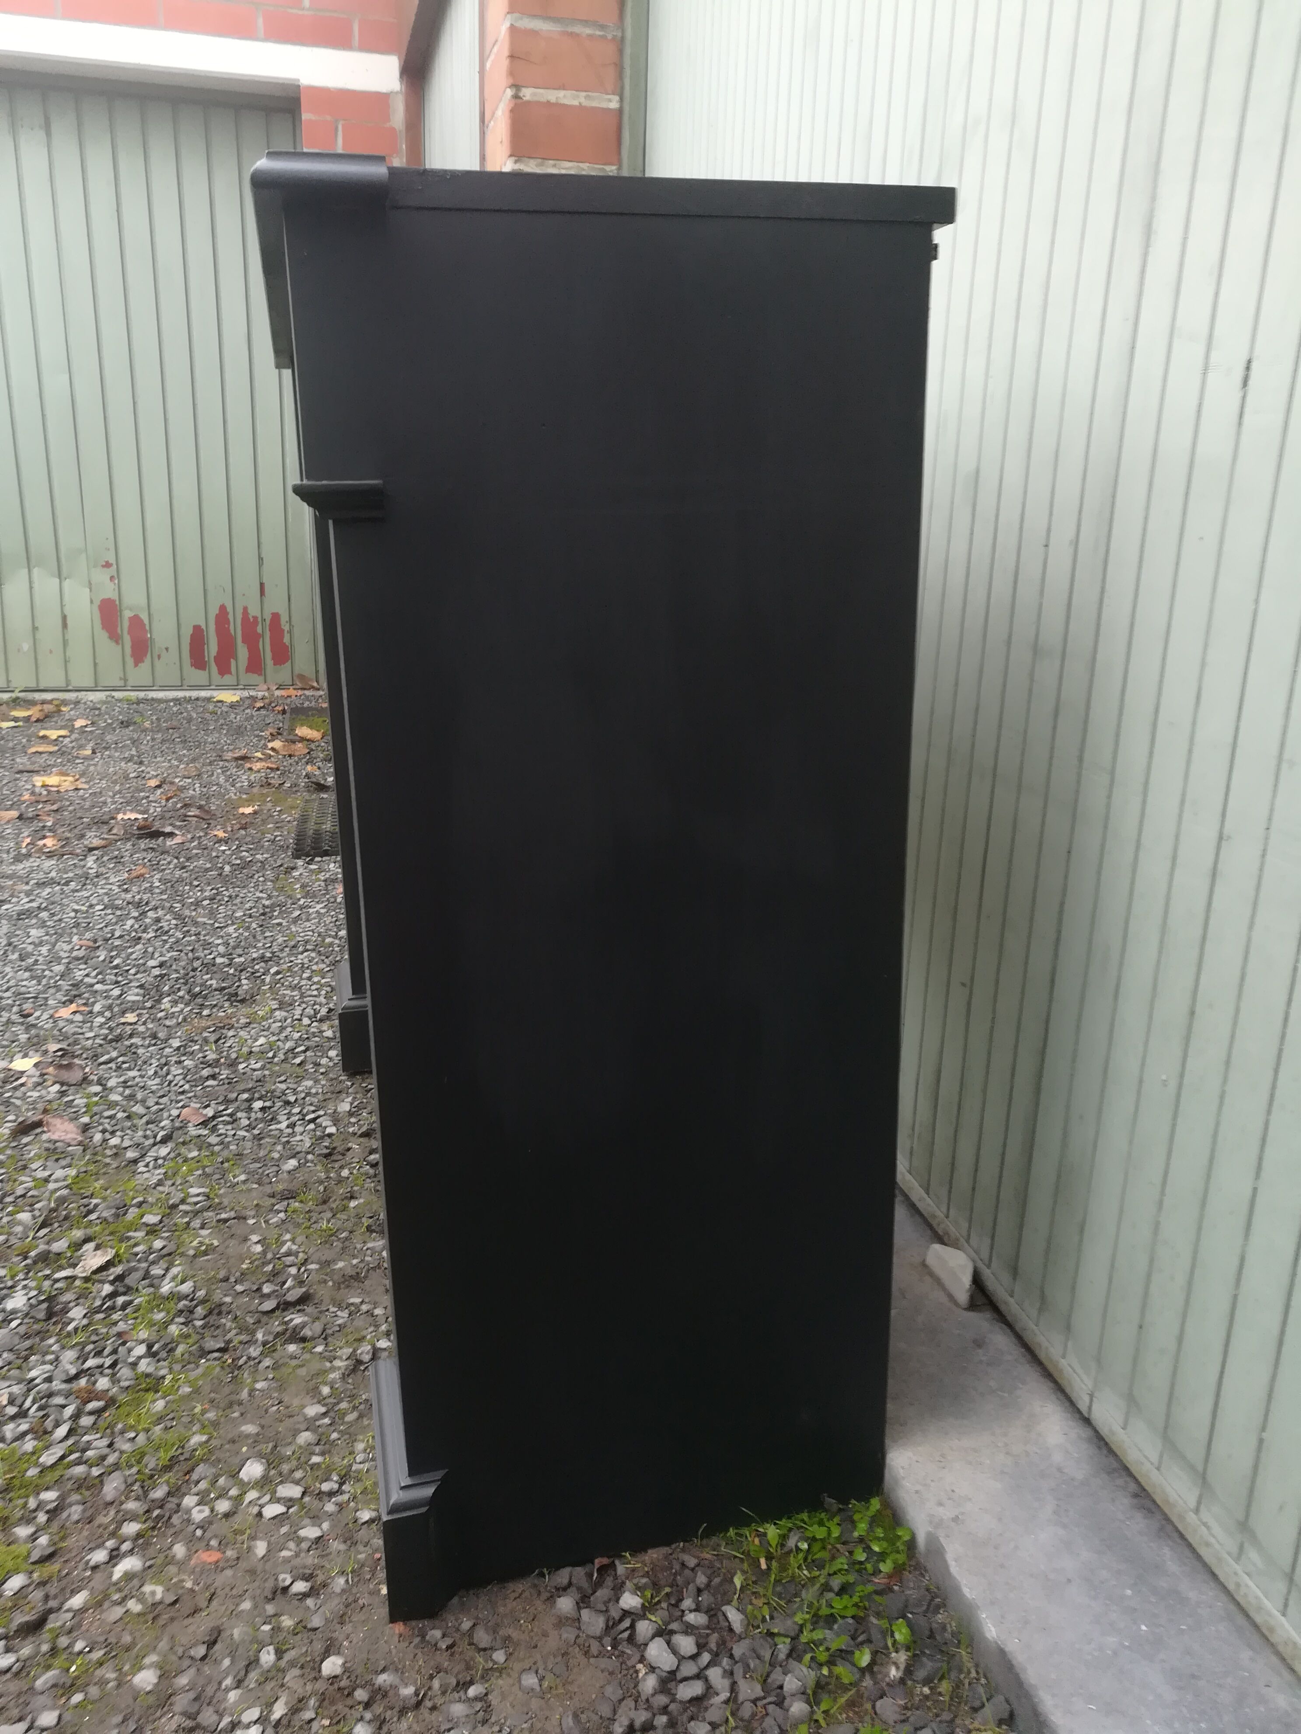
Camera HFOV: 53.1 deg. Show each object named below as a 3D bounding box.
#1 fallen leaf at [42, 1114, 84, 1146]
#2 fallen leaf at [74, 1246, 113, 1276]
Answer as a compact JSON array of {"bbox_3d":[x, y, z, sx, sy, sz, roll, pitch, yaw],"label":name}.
[{"bbox_3d":[-0.749,0.335,1.661,0.073,0.017,0.042,17,22,41],"label":"fallen leaf"},{"bbox_3d":[-0.594,0.422,1.393,0.029,0.014,0.044,7,17,16],"label":"fallen leaf"}]

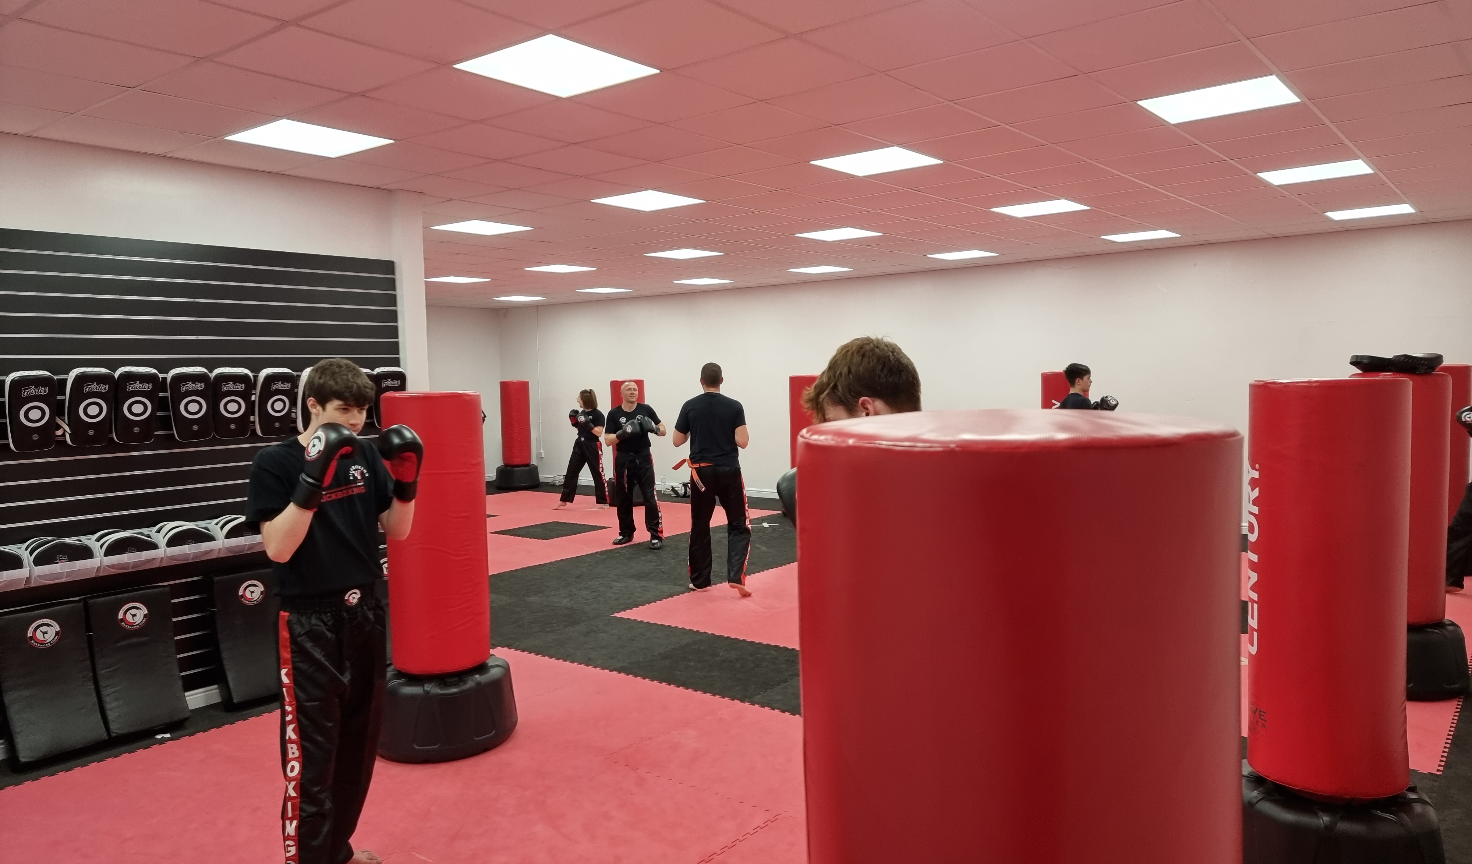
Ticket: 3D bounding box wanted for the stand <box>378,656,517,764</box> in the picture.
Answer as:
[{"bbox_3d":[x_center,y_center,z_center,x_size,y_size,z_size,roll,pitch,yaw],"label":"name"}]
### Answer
[{"bbox_3d":[-1.444,1.322,5.055,0.700,0.400,0.700,-1,3,0],"label":"stand"}]

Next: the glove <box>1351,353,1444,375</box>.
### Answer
[{"bbox_3d":[3.479,-0.357,5.378,0.410,0.100,0.250,1,4,33],"label":"glove"}]

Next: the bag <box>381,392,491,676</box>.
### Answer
[{"bbox_3d":[-1.435,0.461,4.904,0.457,1.295,0.457,-2,3,-16],"label":"bag"}]

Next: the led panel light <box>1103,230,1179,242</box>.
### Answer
[{"bbox_3d":[3.780,-1.832,9.504,0.595,0.030,0.595,1,4,39],"label":"led panel light"}]

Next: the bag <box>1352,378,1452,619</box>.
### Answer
[{"bbox_3d":[3.584,0.328,5.533,0.460,1.316,0.460,-1,3,0],"label":"bag"}]

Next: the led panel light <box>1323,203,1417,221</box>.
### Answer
[{"bbox_3d":[5.236,-1.816,8.418,0.595,0.035,0.595,1,4,39],"label":"led panel light"}]

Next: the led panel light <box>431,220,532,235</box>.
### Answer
[{"bbox_3d":[-1.995,-1.615,8.040,0.595,0.035,0.595,1,4,39],"label":"led panel light"}]

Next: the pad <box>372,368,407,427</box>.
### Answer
[{"bbox_3d":[-2.108,-0.207,6.210,0.110,0.380,0.190,1,4,38],"label":"pad"}]

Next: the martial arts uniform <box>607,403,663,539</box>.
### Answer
[{"bbox_3d":[-1.035,0.405,10.500,0.570,1.410,0.400,-1,3,9],"label":"martial arts uniform"}]

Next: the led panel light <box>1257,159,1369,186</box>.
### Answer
[{"bbox_3d":[3.724,-1.670,6.546,0.595,0.035,0.595,1,4,39],"label":"led panel light"}]

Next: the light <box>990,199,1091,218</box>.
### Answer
[{"bbox_3d":[2.313,-1.698,7.731,0.595,0.030,0.595,1,4,38],"label":"light"}]

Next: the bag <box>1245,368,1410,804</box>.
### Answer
[{"bbox_3d":[1.933,0.474,3.336,0.457,1.295,0.457,1,4,30],"label":"bag"}]

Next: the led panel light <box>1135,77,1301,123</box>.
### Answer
[{"bbox_3d":[2.216,-1.524,4.674,0.595,0.035,0.595,1,4,39],"label":"led panel light"}]

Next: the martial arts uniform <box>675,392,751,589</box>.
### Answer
[{"bbox_3d":[-0.185,0.482,8.291,0.610,1.580,0.430,-1,3,2],"label":"martial arts uniform"}]

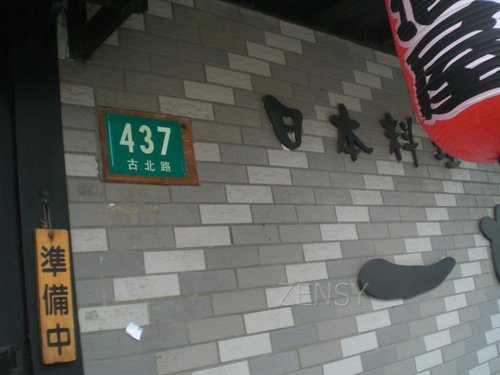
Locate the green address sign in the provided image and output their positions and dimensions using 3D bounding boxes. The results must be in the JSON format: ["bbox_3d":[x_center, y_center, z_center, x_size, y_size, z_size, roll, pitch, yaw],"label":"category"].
[{"bbox_3d":[-0.273,-0.109,1.521,0.290,0.201,0.019,3,-17,-40],"label":"green address sign"}]

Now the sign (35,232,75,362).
[{"bbox_3d":[-0.434,0.236,1.216,0.074,0.293,0.012,3,-17,-40],"label":"sign"}]

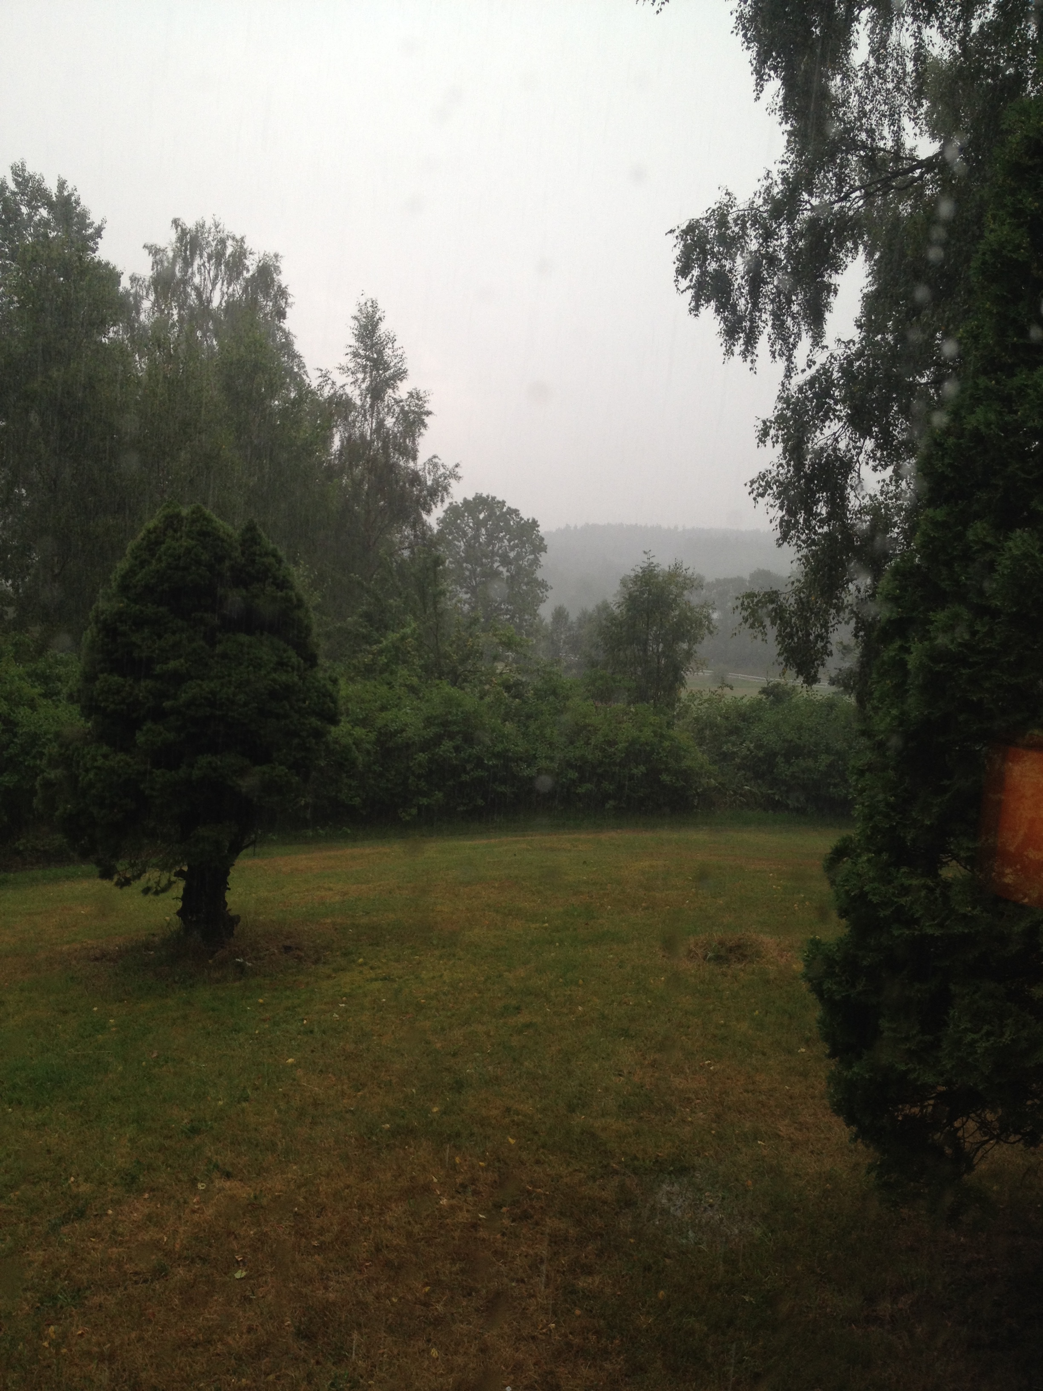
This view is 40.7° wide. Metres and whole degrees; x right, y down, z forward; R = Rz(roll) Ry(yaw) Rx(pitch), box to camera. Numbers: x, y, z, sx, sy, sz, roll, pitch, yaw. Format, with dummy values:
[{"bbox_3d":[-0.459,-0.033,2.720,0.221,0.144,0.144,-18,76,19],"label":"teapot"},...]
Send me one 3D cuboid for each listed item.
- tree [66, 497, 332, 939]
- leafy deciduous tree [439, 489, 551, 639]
[{"bbox_3d":[-2.763,0.246,12.000,2.350,3.750,2.300,0,2,-13],"label":"tree"},{"bbox_3d":[-2.355,-9.730,115.000,9.400,14.000,9.200,0,2,-1],"label":"leafy deciduous tree"}]

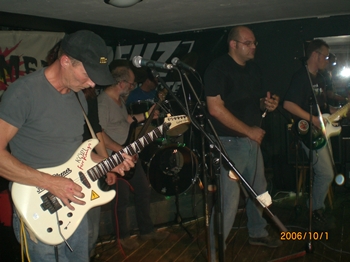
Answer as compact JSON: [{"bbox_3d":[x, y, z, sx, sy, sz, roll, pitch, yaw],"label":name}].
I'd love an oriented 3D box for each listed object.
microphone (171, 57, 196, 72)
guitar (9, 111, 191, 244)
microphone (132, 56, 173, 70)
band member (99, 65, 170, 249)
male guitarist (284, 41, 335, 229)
[{"bbox_3d":[0.047,-0.420,2.460,0.172,0.051,0.051,24,1,-15],"label":"microphone"},{"bbox_3d":[-0.280,0.144,1.822,0.967,0.318,0.067,-34,6,-31],"label":"guitar"},{"bbox_3d":[-0.109,-0.310,1.770,0.178,0.051,0.051,8,8,7],"label":"microphone"},{"bbox_3d":[-0.359,0.219,3.343,0.480,1.592,0.520,2,8,30],"label":"band member"},{"bbox_3d":[1.308,0.035,3.660,0.380,1.758,0.520,4,9,38],"label":"male guitarist"}]

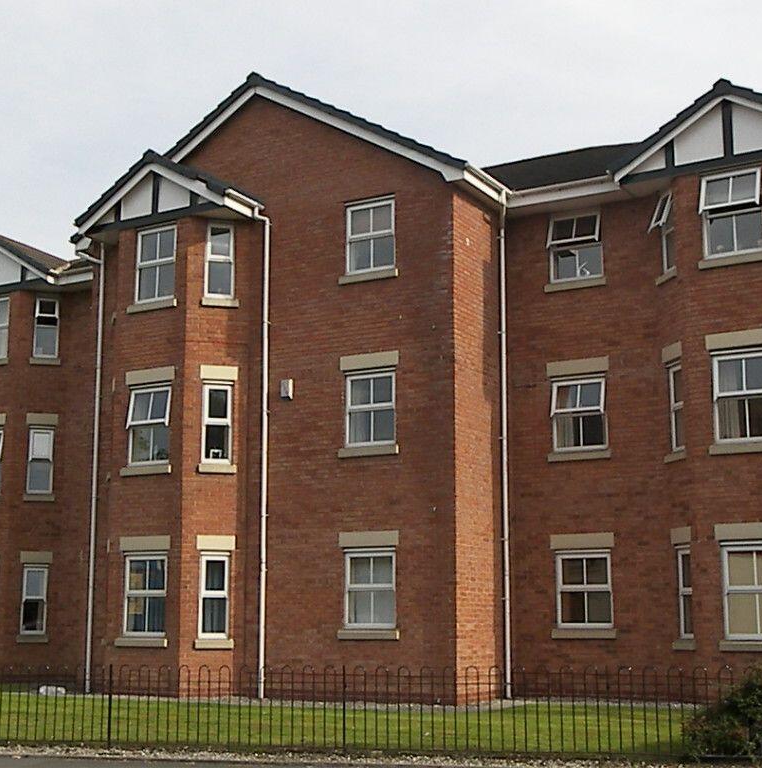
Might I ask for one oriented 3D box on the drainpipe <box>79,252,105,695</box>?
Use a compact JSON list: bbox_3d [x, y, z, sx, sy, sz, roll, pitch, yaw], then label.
[{"bbox_3d":[-4.884,1.314,23.851,0.220,7.600,0.160,-6,-12,29],"label":"drainpipe"}]

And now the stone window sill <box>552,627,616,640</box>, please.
[{"bbox_3d":[3.102,3.796,21.542,1.050,0.140,0.140,-6,-11,32],"label":"stone window sill"}]

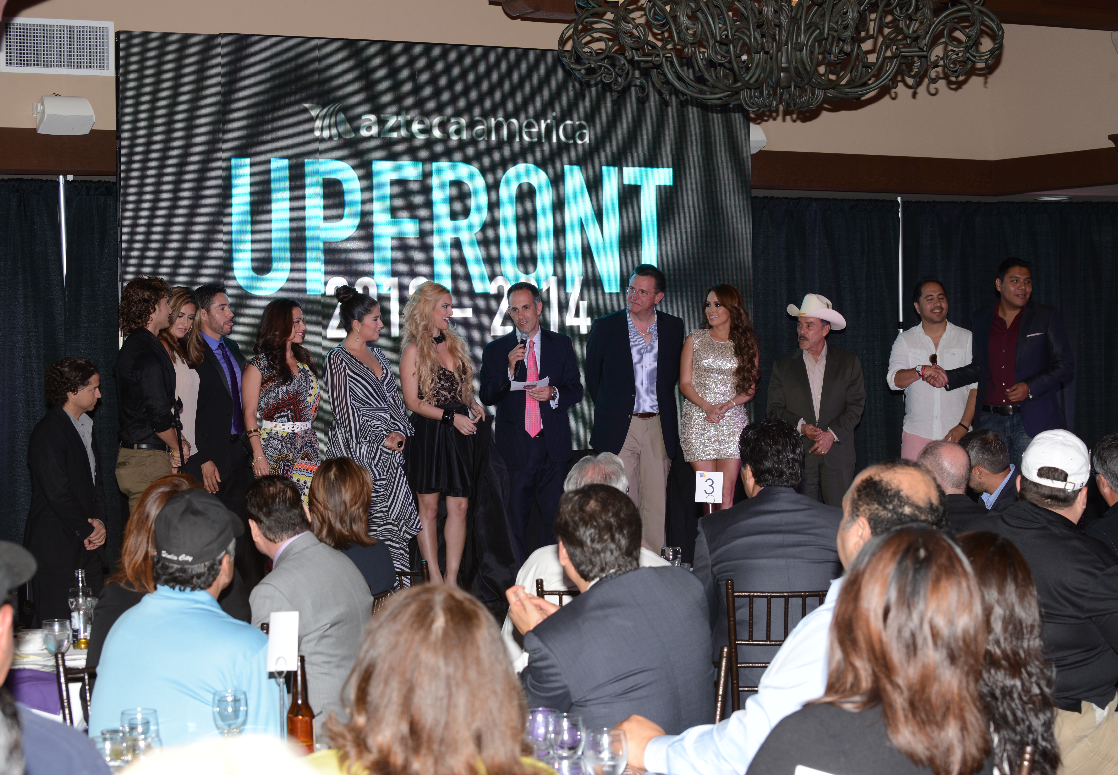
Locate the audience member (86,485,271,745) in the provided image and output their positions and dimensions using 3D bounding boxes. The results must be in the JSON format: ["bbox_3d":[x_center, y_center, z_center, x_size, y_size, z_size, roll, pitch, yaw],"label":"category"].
[{"bbox_3d":[-0.910,0.885,5.760,0.550,1.260,0.750,0,1,20],"label":"audience member"}]

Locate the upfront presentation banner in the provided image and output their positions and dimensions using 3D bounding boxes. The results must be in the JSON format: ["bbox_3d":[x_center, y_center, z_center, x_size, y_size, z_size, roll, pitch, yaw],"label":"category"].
[{"bbox_3d":[-0.526,-0.699,11.633,3.584,2.099,0.100,-2,2,-28],"label":"upfront presentation banner"}]

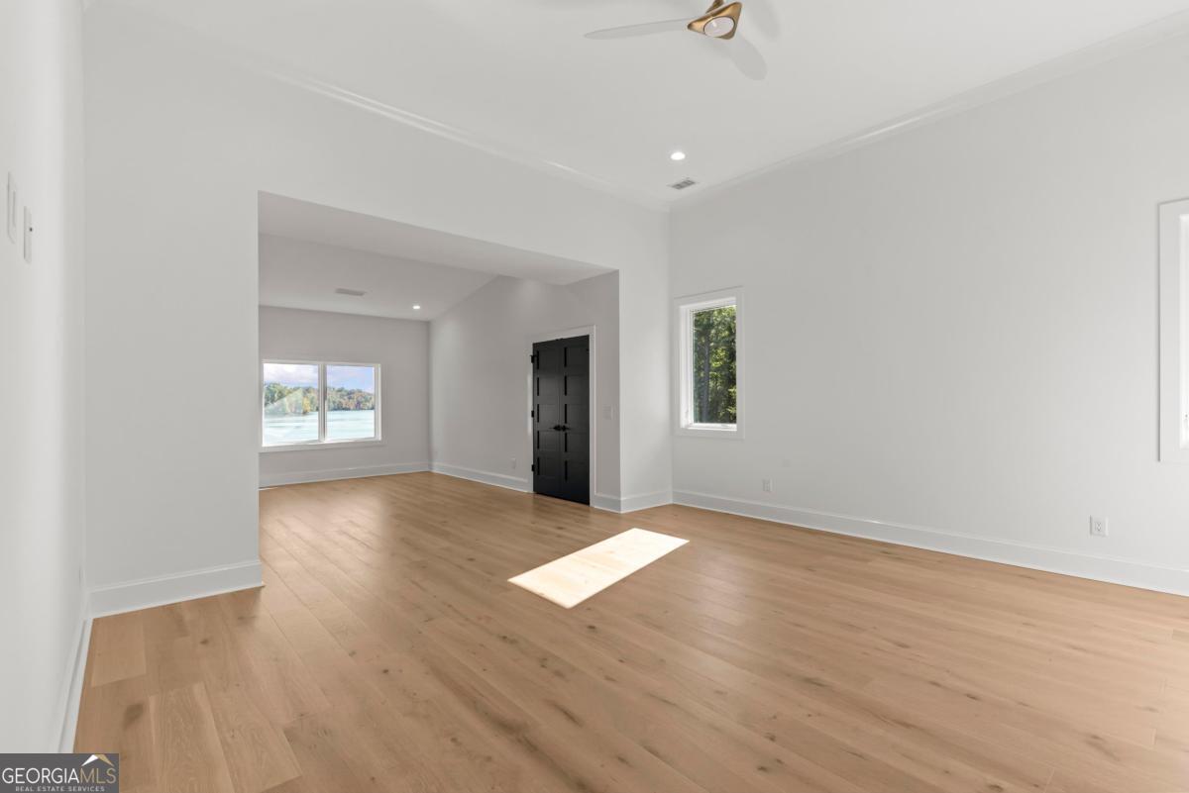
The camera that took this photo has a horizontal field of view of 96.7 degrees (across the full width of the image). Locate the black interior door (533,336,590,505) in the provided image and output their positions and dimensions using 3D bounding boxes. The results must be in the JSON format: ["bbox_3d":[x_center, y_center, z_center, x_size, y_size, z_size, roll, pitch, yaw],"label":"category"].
[{"bbox_3d":[-0.444,0.292,6.803,0.049,2.050,1.165,0,-1,-42],"label":"black interior door"}]

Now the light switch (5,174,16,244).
[{"bbox_3d":[-1.114,-0.352,1.008,0.007,0.121,0.074,0,-1,-42],"label":"light switch"}]

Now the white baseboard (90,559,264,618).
[{"bbox_3d":[-2.591,1.202,3.328,0.862,0.181,0.028,0,-1,-42],"label":"white baseboard"}]

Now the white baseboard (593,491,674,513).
[{"bbox_3d":[0.456,1.221,6.318,0.848,0.174,0.503,0,-1,-42],"label":"white baseboard"}]

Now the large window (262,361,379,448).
[{"bbox_3d":[-4.331,0.115,8.471,1.725,1.294,0.099,0,-1,-42],"label":"large window"}]

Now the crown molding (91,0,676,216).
[{"bbox_3d":[-0.997,-2.269,4.753,5.155,0.093,0.086,0,-1,-42],"label":"crown molding"}]

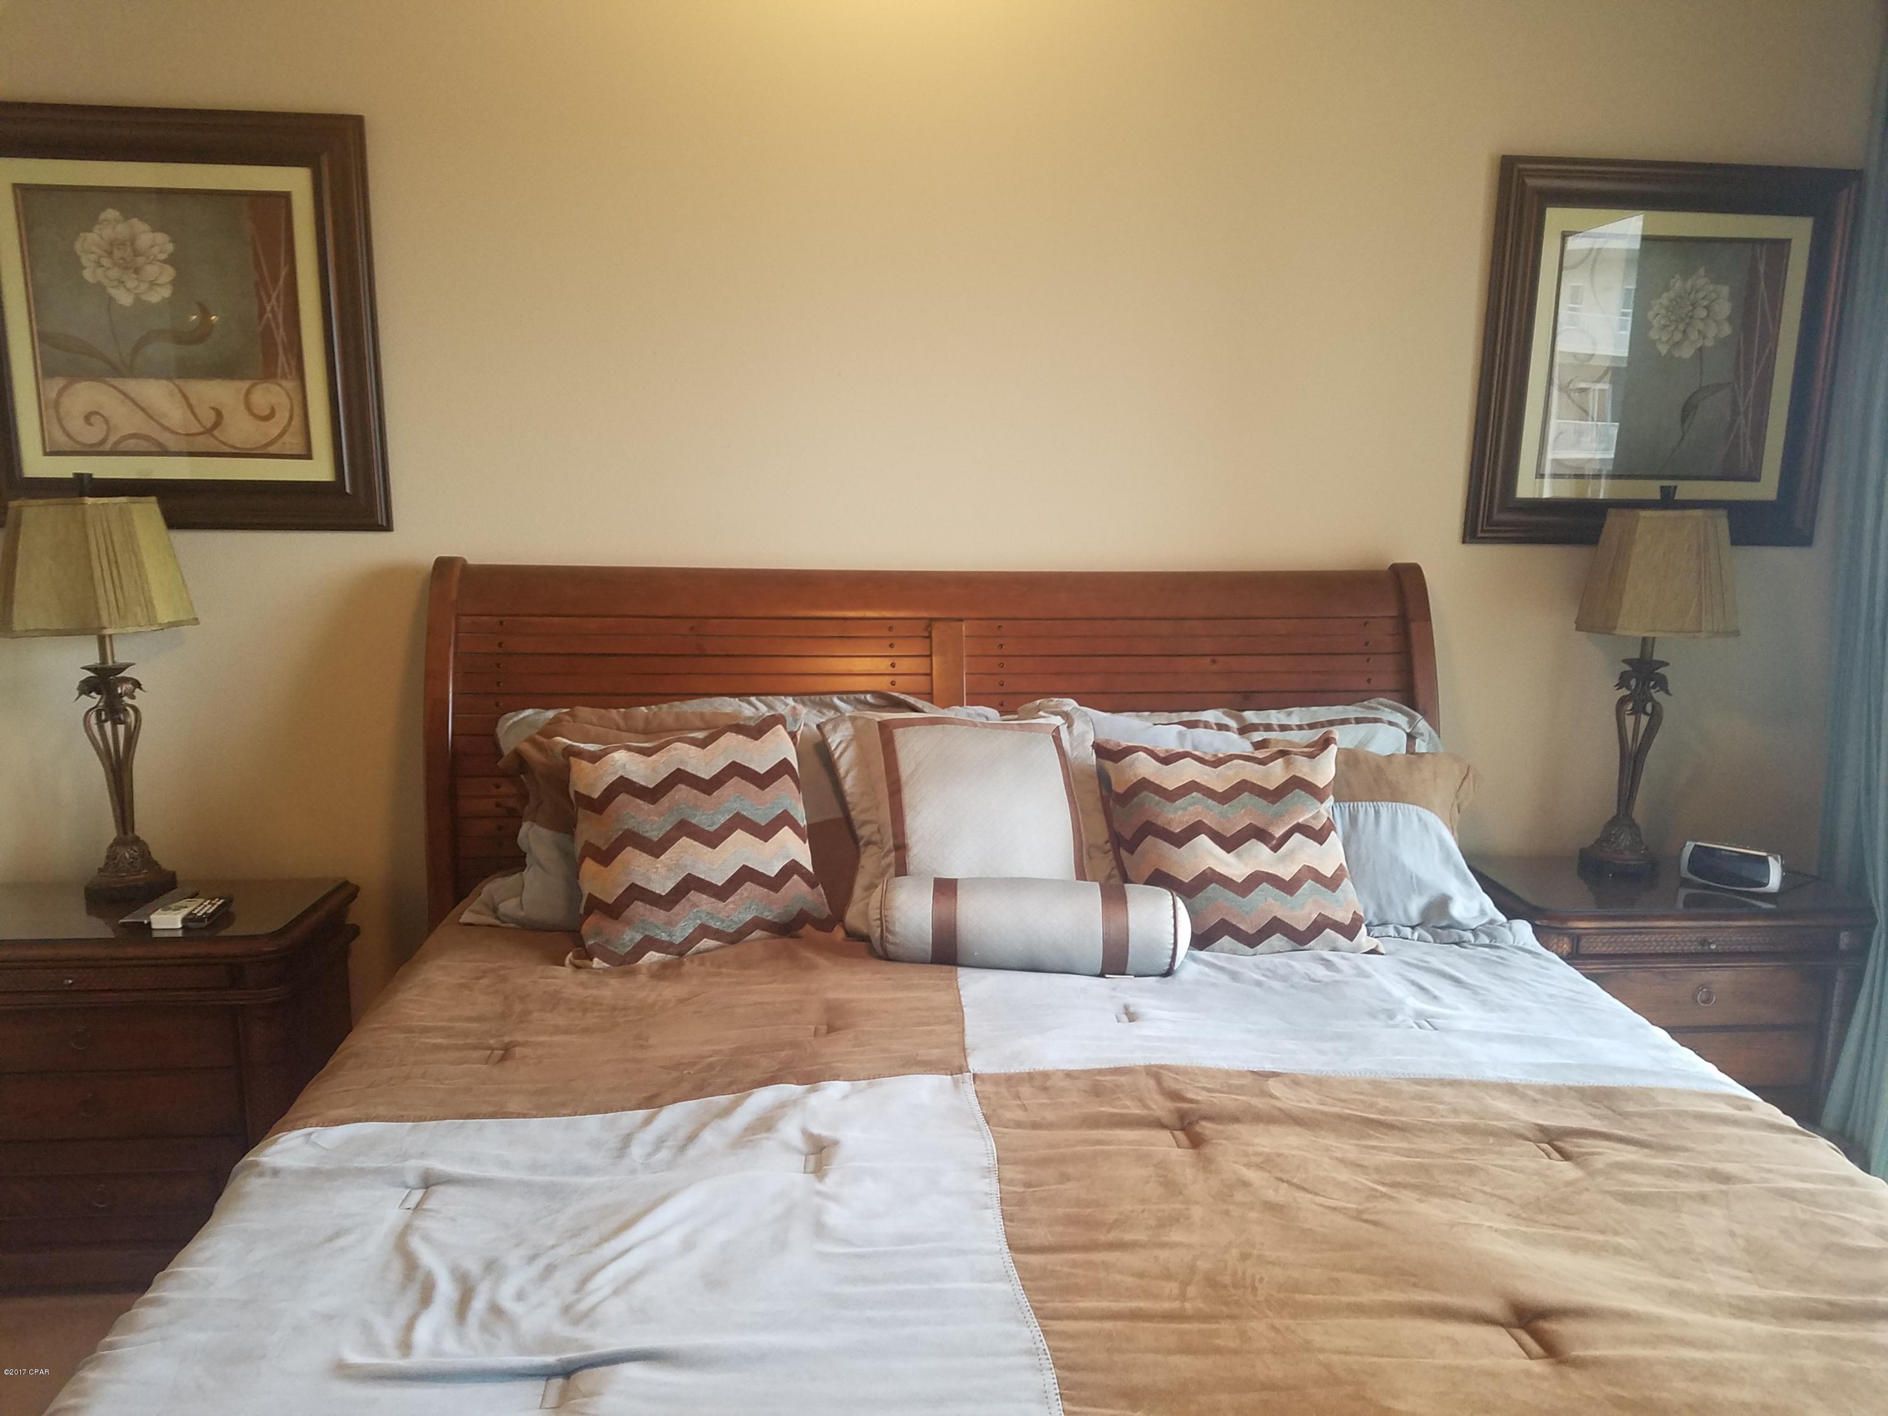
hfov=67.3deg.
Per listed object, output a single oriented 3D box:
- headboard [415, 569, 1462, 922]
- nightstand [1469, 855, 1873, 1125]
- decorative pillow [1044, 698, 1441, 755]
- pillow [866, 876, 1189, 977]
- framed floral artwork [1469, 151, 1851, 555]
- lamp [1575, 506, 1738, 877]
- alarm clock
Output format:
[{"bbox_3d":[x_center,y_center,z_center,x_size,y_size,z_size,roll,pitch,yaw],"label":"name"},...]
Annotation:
[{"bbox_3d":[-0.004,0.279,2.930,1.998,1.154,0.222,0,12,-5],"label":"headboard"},{"bbox_3d":[1.528,0.716,3.089,0.746,0.716,0.397,0,12,-5],"label":"nightstand"},{"bbox_3d":[0.580,0.195,2.817,0.829,0.444,0.148,0,-3,-5],"label":"decorative pillow"},{"bbox_3d":[0.155,0.386,2.648,0.562,0.154,0.160,2,12,5],"label":"pillow"},{"bbox_3d":[1.528,-0.742,3.008,0.793,0.787,0.040,0,12,-5],"label":"framed floral artwork"},{"bbox_3d":[1.459,-0.039,2.956,0.355,0.814,0.311,0,12,-5],"label":"lamp"},{"bbox_3d":[1.664,0.330,2.998,0.186,0.083,0.074,7,14,25],"label":"alarm clock"}]

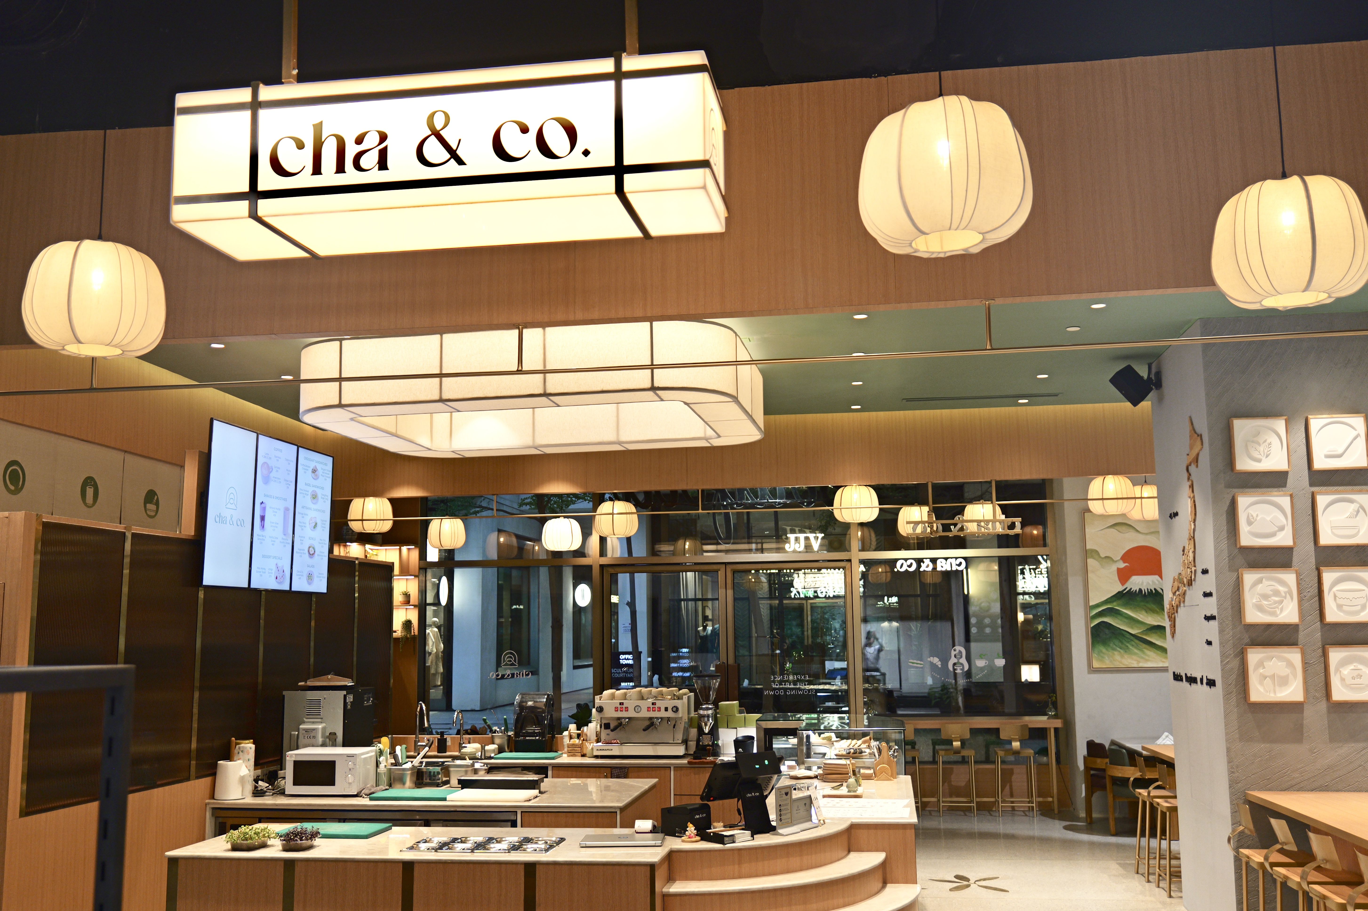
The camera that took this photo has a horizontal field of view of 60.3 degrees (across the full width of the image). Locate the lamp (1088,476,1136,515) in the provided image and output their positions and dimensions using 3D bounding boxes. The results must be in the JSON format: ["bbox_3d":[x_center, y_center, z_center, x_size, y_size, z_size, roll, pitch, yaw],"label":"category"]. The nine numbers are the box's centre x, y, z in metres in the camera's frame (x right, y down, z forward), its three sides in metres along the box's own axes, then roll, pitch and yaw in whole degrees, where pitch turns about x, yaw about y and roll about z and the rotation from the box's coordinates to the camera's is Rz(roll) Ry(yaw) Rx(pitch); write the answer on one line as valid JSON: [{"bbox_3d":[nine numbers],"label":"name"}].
[{"bbox_3d":[3.714,0.343,10.231,0.420,0.350,0.420,-2,-9,8],"label":"lamp"}]

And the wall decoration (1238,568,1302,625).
[{"bbox_3d":[3.367,0.811,6.762,0.306,0.308,0.035,-2,-9,9],"label":"wall decoration"}]

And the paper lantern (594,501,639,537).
[{"bbox_3d":[-0.618,0.588,10.889,0.415,0.350,0.415,-2,-9,8],"label":"paper lantern"}]

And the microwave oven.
[{"bbox_3d":[-2.139,1.929,7.210,0.442,0.250,0.330,-2,-8,9],"label":"microwave oven"}]

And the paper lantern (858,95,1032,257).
[{"bbox_3d":[0.634,-0.676,2.850,0.425,0.360,0.425,-2,-9,8],"label":"paper lantern"}]

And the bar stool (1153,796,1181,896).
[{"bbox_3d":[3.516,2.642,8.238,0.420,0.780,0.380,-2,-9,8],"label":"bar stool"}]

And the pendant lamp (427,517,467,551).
[{"bbox_3d":[-2.524,0.836,12.582,0.410,0.345,0.410,-2,-8,9],"label":"pendant lamp"}]

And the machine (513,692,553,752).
[{"bbox_3d":[-1.192,2.147,9.533,0.280,0.480,0.320,-2,-9,8],"label":"machine"}]

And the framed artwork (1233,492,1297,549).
[{"bbox_3d":[3.370,0.376,6.826,0.306,0.308,0.035,-2,-9,9],"label":"framed artwork"}]

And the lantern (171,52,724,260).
[{"bbox_3d":[-0.778,-0.982,3.965,1.774,0.446,0.425,-2,-8,9],"label":"lantern"}]

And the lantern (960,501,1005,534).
[{"bbox_3d":[3.060,0.649,12.020,0.415,0.350,0.415,-2,-9,8],"label":"lantern"}]

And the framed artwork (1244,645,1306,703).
[{"bbox_3d":[3.364,1.247,6.697,0.306,0.308,0.035,-2,-9,9],"label":"framed artwork"}]

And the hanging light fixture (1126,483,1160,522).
[{"bbox_3d":[4.323,0.440,11.012,0.400,0.330,0.400,-2,-9,9],"label":"hanging light fixture"}]

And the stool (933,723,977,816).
[{"bbox_3d":[2.712,3.126,11.738,0.370,0.880,0.420,-2,-8,9],"label":"stool"}]

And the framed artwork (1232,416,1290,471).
[{"bbox_3d":[3.376,-0.063,6.891,0.306,0.308,0.035,-2,-9,9],"label":"framed artwork"}]

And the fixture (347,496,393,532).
[{"bbox_3d":[-2.889,0.543,10.828,0.405,0.335,0.405,-2,-9,9],"label":"fixture"}]

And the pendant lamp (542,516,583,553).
[{"bbox_3d":[-1.248,0.819,12.117,0.410,0.345,0.410,-1,-8,0],"label":"pendant lamp"}]

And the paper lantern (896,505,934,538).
[{"bbox_3d":[2.378,0.674,12.058,0.390,0.325,0.390,-2,-9,9],"label":"paper lantern"}]

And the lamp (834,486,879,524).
[{"bbox_3d":[1.551,0.441,10.580,0.410,0.345,0.410,-2,-8,9],"label":"lamp"}]

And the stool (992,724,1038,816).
[{"bbox_3d":[3.288,3.109,11.665,0.370,0.880,0.420,-2,-8,9],"label":"stool"}]

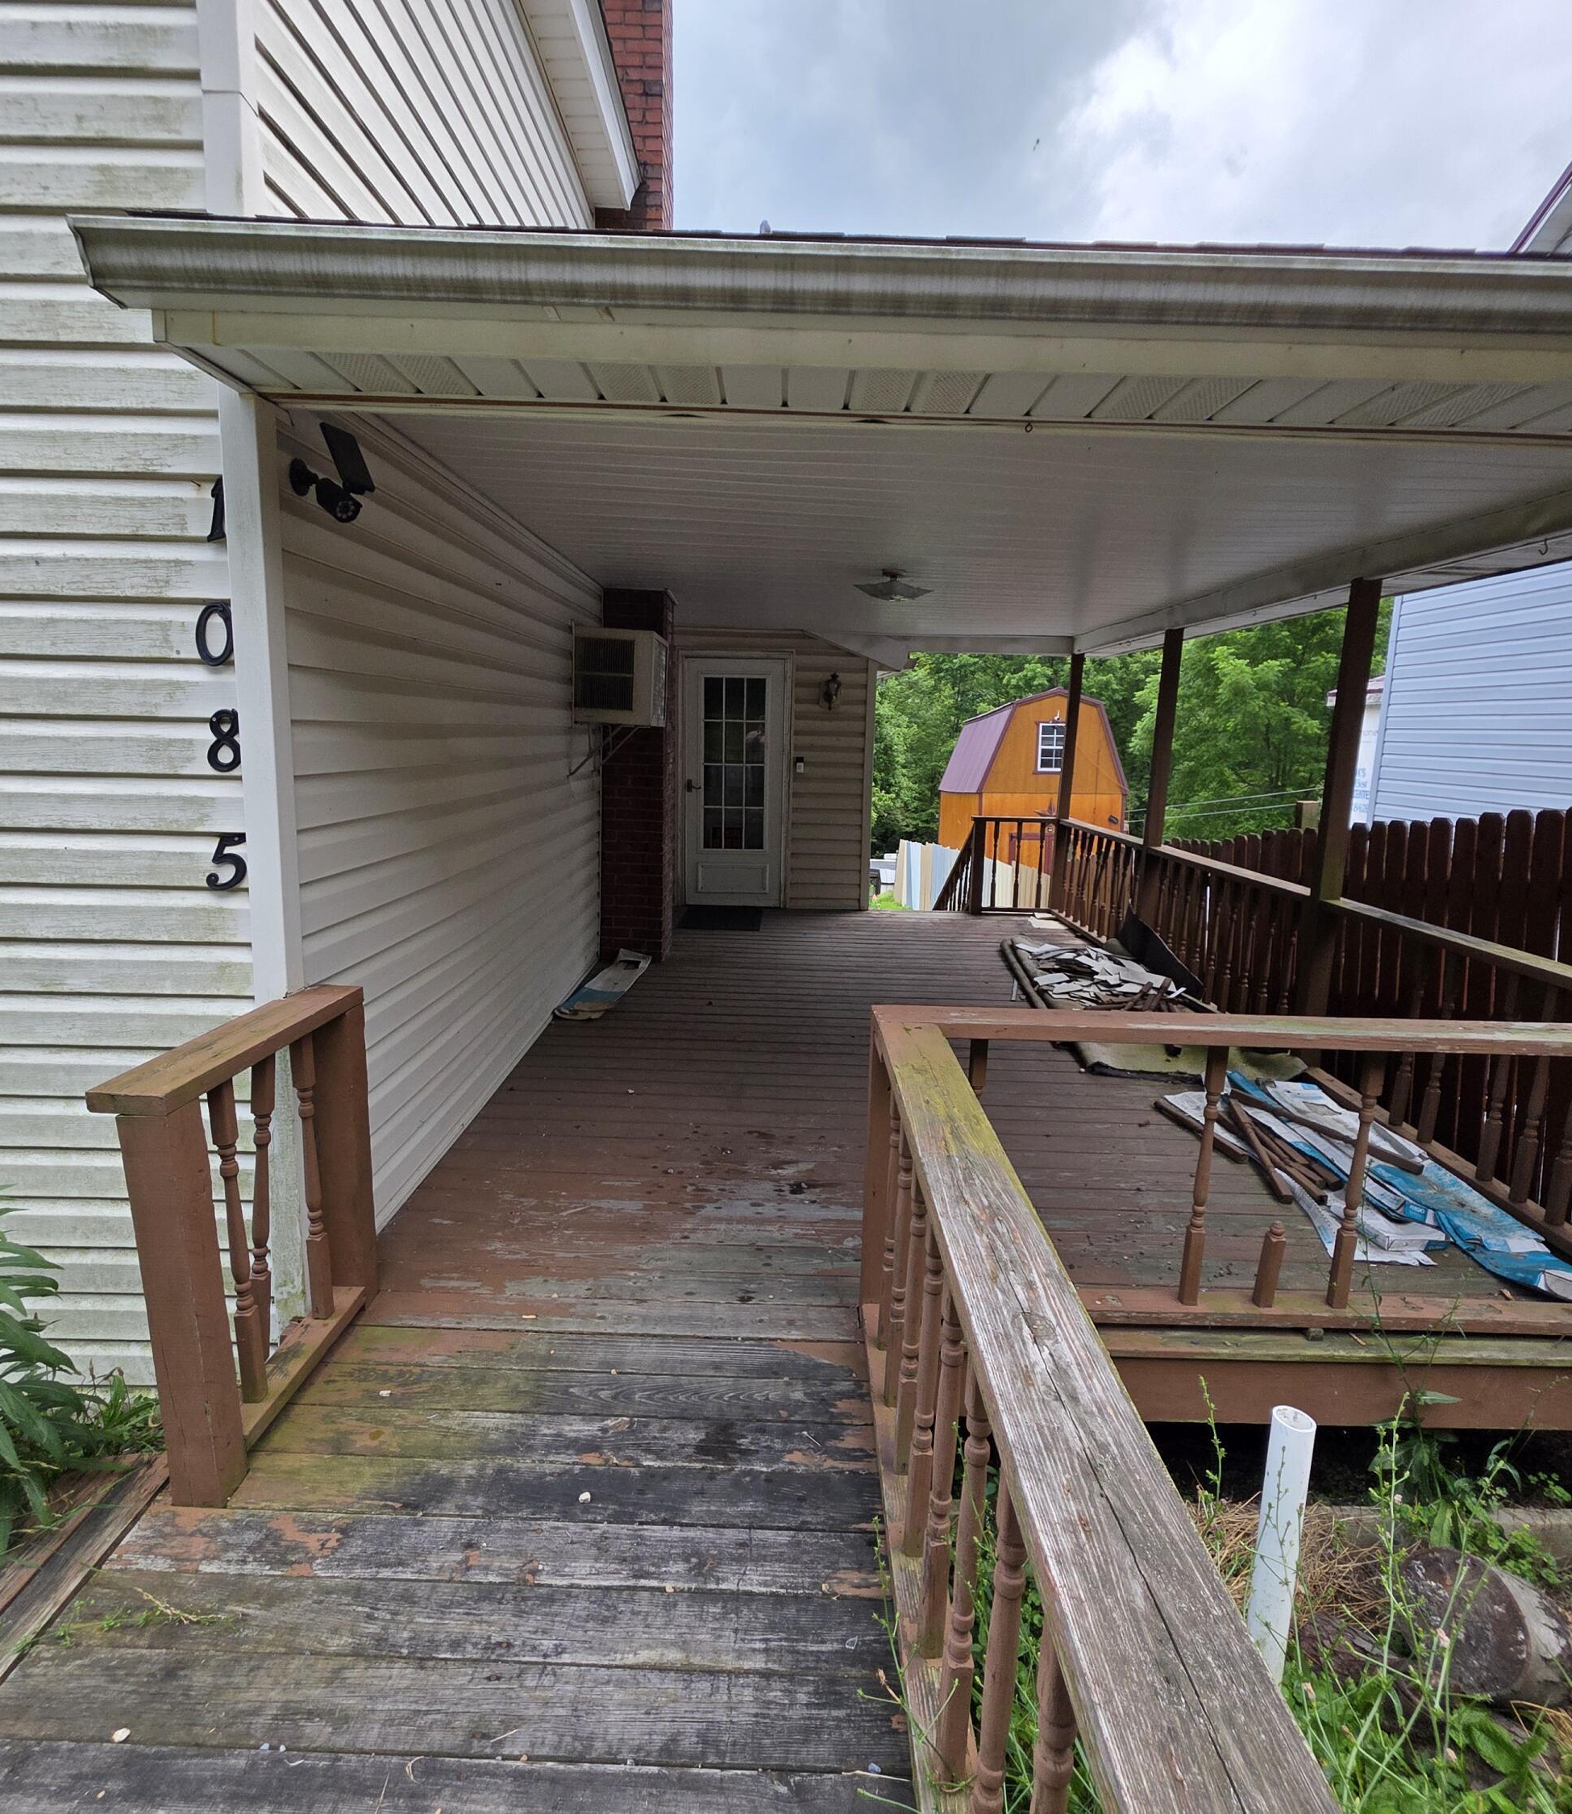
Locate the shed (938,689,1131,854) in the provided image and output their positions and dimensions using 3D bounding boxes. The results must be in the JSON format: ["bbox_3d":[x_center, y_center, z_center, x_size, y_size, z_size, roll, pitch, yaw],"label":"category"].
[{"bbox_3d":[5.819,-2.939,22.788,3.300,4.600,5.900,2,11,1],"label":"shed"}]

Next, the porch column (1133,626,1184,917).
[{"bbox_3d":[2.327,-0.624,5.715,0.088,2.160,0.088,1,11,0],"label":"porch column"}]

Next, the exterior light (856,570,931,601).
[{"bbox_3d":[0.537,-1.608,4.542,0.350,0.130,0.350,1,11,0],"label":"exterior light"}]

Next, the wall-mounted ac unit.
[{"bbox_3d":[-0.938,-1.302,5.225,0.440,0.510,0.660,1,11,0],"label":"wall-mounted ac unit"}]

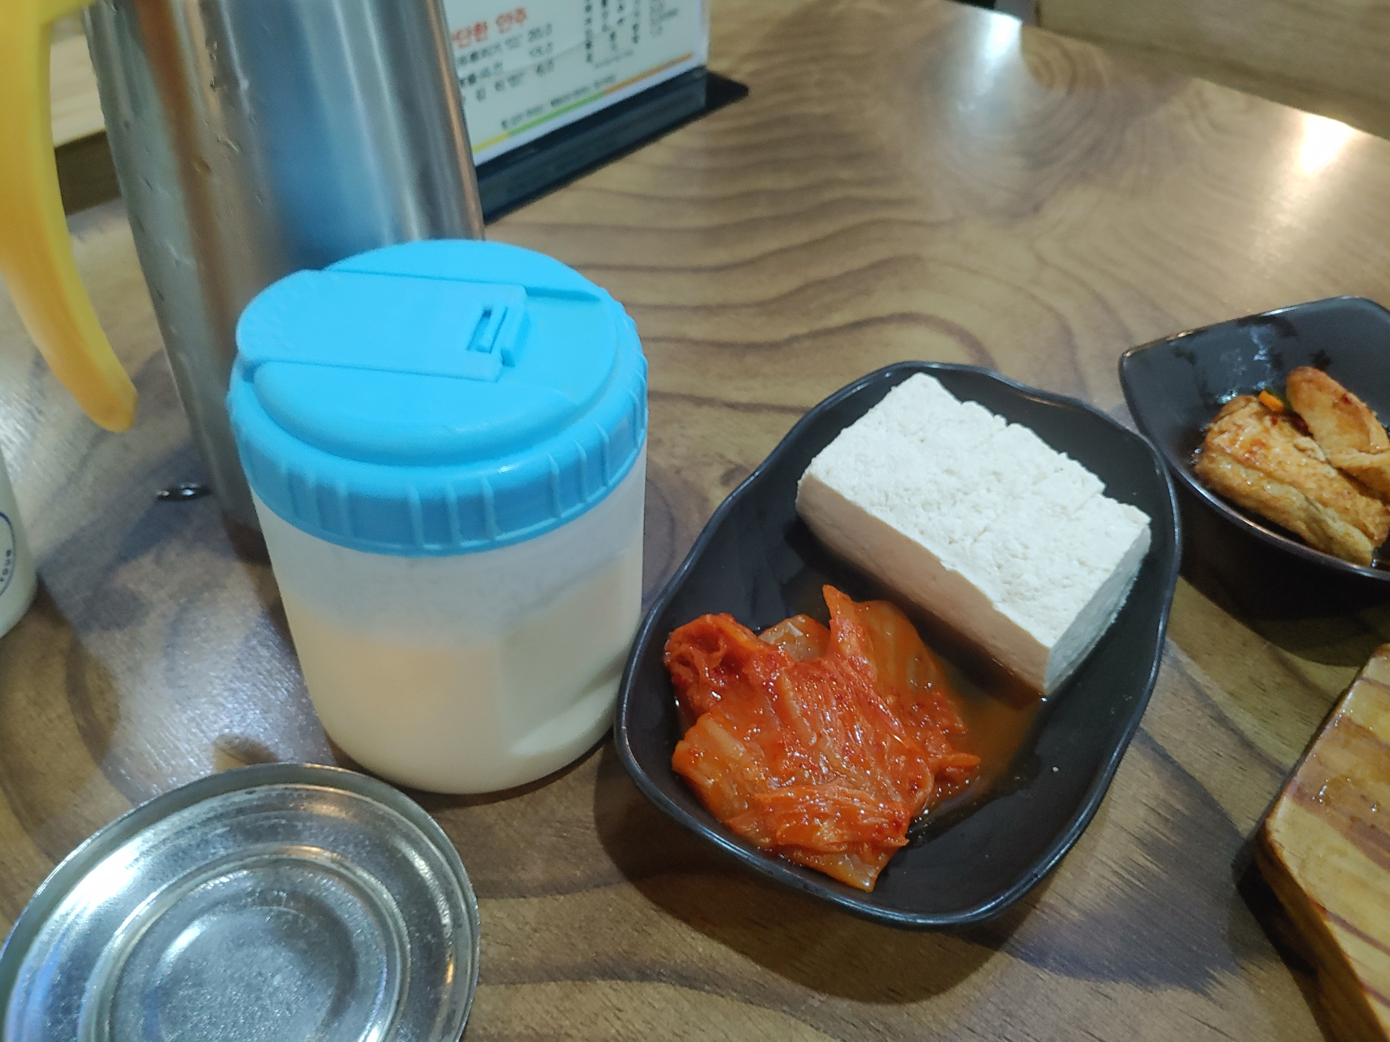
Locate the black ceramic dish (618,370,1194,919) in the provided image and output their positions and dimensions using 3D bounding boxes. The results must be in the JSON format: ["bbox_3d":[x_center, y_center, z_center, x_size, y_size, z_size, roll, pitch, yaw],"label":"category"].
[{"bbox_3d":[0.066,0.026,0.306,0.127,0.032,0.209,22,46,17],"label":"black ceramic dish"}]

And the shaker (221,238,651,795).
[{"bbox_3d":[-0.059,0.000,0.264,0.092,0.115,0.091,5,44,1],"label":"shaker"}]

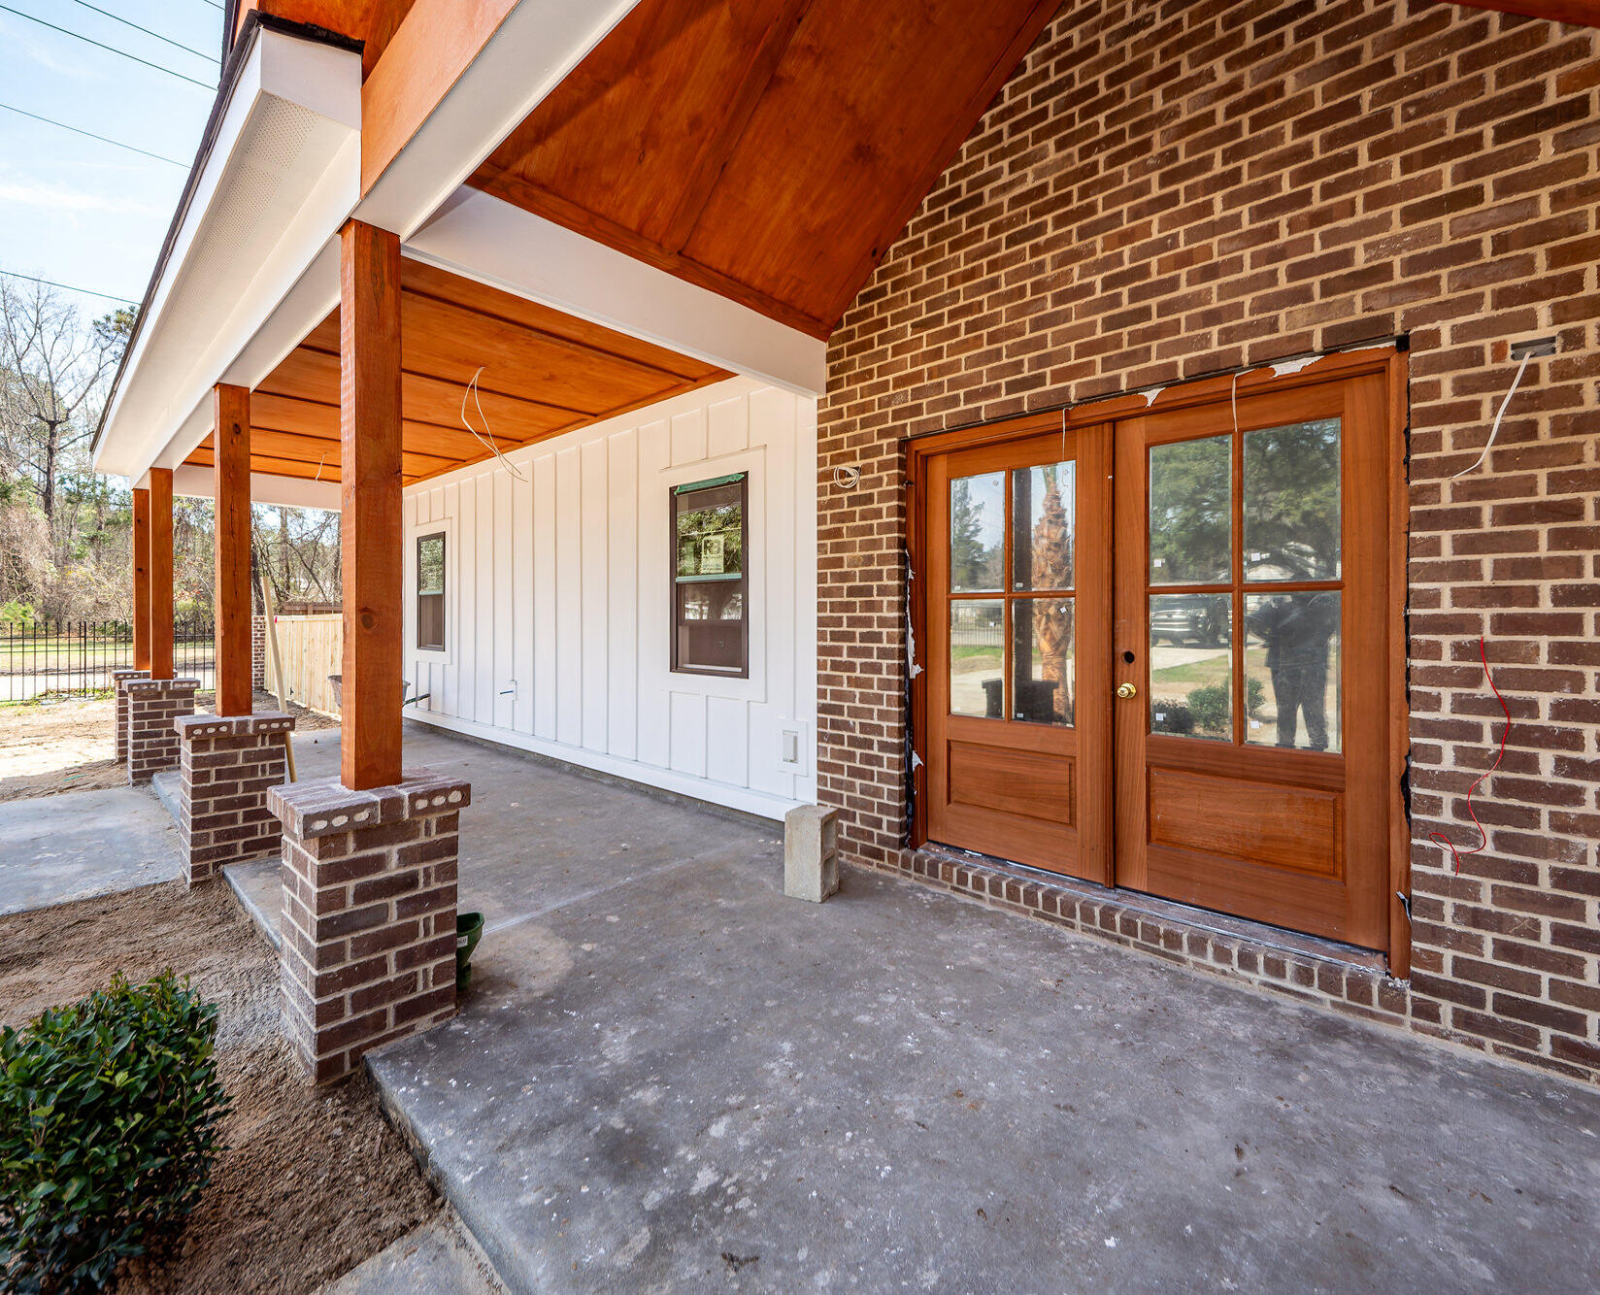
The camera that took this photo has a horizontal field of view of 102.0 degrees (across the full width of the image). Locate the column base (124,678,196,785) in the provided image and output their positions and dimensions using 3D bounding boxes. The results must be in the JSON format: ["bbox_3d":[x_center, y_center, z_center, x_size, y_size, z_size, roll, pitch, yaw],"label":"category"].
[{"bbox_3d":[-5.914,0.745,6.010,0.490,0.910,0.490,1,1,40],"label":"column base"}]

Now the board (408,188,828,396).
[{"bbox_3d":[-0.610,-1.530,2.973,0.090,0.330,2.173,2,2,43],"label":"board"}]

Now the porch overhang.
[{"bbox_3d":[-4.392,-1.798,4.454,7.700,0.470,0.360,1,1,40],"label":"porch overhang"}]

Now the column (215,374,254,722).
[{"bbox_3d":[-3.352,-0.563,3.841,0.142,1.920,0.142,1,1,40],"label":"column"}]

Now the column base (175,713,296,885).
[{"bbox_3d":[-3.217,0.826,3.699,0.466,0.852,0.466,2,2,40],"label":"column base"}]

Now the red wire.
[{"bbox_3d":[2.116,0.350,2.046,0.171,0.759,0.040,1,1,40],"label":"red wire"}]

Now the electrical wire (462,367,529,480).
[{"bbox_3d":[-2.050,-1.490,4.340,0.440,0.780,0.200,0,1,0],"label":"electrical wire"}]

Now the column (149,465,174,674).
[{"bbox_3d":[-5.594,-0.626,5.671,0.140,1.804,0.140,2,2,40],"label":"column"}]

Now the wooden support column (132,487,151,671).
[{"bbox_3d":[-7.065,-0.720,6.978,0.142,1.920,0.142,1,1,40],"label":"wooden support column"}]

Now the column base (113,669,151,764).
[{"bbox_3d":[-6.796,0.710,6.729,0.466,0.883,0.466,2,2,40],"label":"column base"}]

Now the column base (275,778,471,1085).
[{"bbox_3d":[-1.448,0.879,2.184,0.466,0.818,0.466,2,2,40],"label":"column base"}]

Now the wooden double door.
[{"bbox_3d":[1.335,0.009,2.800,1.863,2.120,0.120,1,1,40],"label":"wooden double door"}]

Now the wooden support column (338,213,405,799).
[{"bbox_3d":[-1.433,-0.445,2.163,0.140,1.804,0.140,2,2,40],"label":"wooden support column"}]

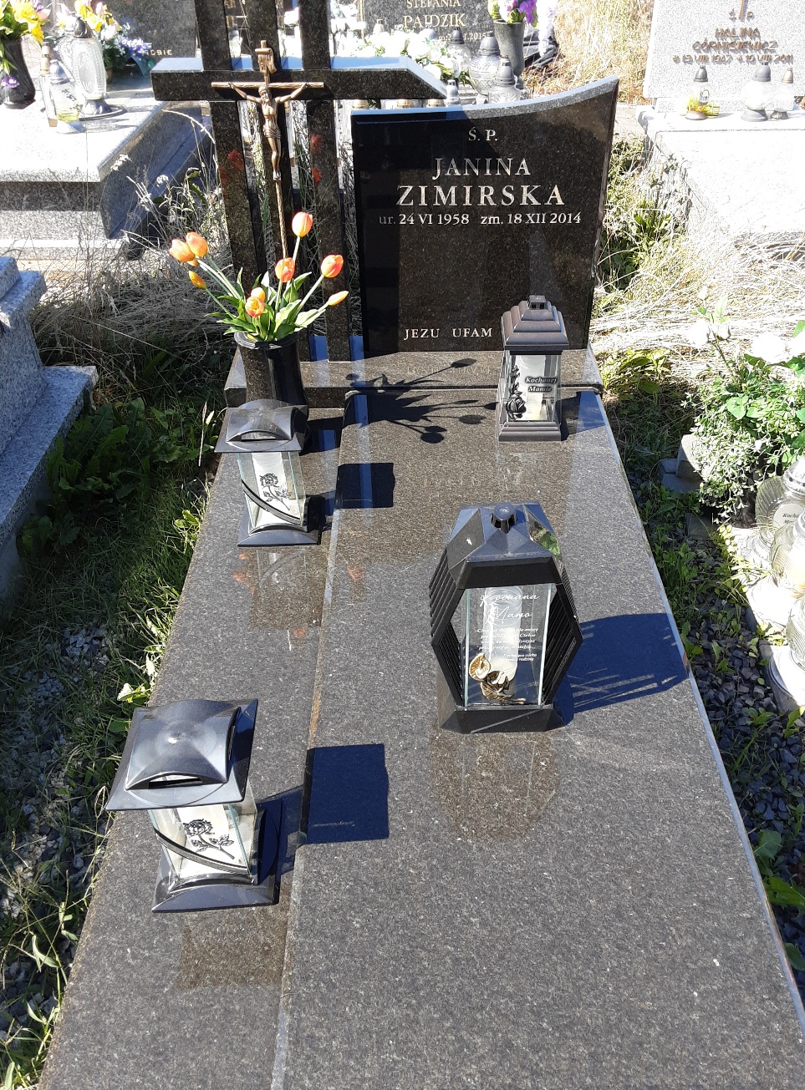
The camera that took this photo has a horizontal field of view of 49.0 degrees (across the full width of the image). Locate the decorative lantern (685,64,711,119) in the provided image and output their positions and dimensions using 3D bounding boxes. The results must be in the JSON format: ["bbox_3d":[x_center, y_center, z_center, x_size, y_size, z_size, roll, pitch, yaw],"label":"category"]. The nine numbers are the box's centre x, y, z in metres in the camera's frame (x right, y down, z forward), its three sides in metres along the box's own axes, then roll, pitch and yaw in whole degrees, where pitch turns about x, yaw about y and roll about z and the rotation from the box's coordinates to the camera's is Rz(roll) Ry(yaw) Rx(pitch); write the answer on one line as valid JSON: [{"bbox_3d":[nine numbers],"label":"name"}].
[{"bbox_3d":[1.240,-1.903,3.701,0.105,0.193,0.105,-1,39,0],"label":"decorative lantern"}]

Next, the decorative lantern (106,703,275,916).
[{"bbox_3d":[-0.266,0.336,1.167,0.166,0.268,0.166,-5,39,0],"label":"decorative lantern"}]

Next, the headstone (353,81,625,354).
[{"bbox_3d":[0.192,-0.784,2.164,0.600,0.640,0.074,-1,39,0],"label":"headstone"}]

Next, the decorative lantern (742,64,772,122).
[{"bbox_3d":[1.470,-1.887,3.666,0.119,0.205,0.119,-1,39,0],"label":"decorative lantern"}]

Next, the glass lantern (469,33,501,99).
[{"bbox_3d":[0.404,-2.303,4.214,0.158,0.270,0.158,-1,39,1],"label":"glass lantern"}]

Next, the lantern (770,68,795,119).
[{"bbox_3d":[1.579,-1.886,3.677,0.094,0.186,0.094,-1,39,0],"label":"lantern"}]

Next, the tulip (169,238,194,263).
[{"bbox_3d":[-0.463,-0.618,1.847,0.060,0.045,0.045,36,31,-16],"label":"tulip"}]

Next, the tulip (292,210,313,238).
[{"bbox_3d":[-0.214,-0.688,1.893,0.045,0.062,0.045,8,27,-7],"label":"tulip"}]

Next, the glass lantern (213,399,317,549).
[{"bbox_3d":[-0.257,-0.155,1.761,0.166,0.268,0.166,-3,39,2],"label":"glass lantern"}]

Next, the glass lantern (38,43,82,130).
[{"bbox_3d":[-1.544,-2.052,3.944,0.150,0.310,0.130,-4,39,-3],"label":"glass lantern"}]

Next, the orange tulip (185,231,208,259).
[{"bbox_3d":[-0.420,-0.616,1.808,0.045,0.060,0.045,-32,27,24],"label":"orange tulip"}]

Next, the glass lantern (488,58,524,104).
[{"bbox_3d":[0.443,-1.975,3.819,0.145,0.265,0.145,-1,39,1],"label":"glass lantern"}]

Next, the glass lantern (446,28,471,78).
[{"bbox_3d":[0.268,-2.372,4.256,0.125,0.217,0.125,-1,39,0],"label":"glass lantern"}]

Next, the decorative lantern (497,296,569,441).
[{"bbox_3d":[0.289,-0.403,1.970,0.141,0.315,0.143,-1,39,0],"label":"decorative lantern"}]

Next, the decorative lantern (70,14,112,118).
[{"bbox_3d":[-1.309,-2.019,3.714,0.148,0.359,0.148,-1,39,0],"label":"decorative lantern"}]

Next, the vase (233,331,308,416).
[{"bbox_3d":[-0.301,-0.366,2.048,0.152,0.268,0.153,-1,39,0],"label":"vase"}]

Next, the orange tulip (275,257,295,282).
[{"bbox_3d":[-0.225,-0.527,1.689,0.045,0.060,0.045,4,61,-3],"label":"orange tulip"}]

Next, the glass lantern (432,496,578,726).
[{"bbox_3d":[0.148,0.098,1.281,0.210,0.370,0.142,-3,40,-1],"label":"glass lantern"}]

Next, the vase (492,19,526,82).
[{"bbox_3d":[0.503,-2.320,4.151,0.155,0.262,0.155,-1,39,0],"label":"vase"}]

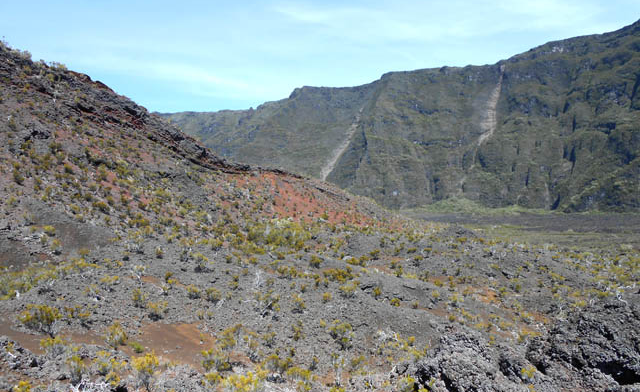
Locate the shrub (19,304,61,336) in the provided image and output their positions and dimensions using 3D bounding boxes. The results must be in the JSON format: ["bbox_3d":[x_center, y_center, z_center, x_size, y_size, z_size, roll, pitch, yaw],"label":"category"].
[{"bbox_3d":[-10.465,4.645,17.934,1.554,1.149,1.430,0,0,0],"label":"shrub"}]

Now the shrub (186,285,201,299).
[{"bbox_3d":[-6.435,4.858,24.452,0.710,0.689,0.653,0,0,0],"label":"shrub"}]

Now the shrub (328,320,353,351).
[{"bbox_3d":[0.693,4.717,16.253,0.808,0.979,0.743,0,0,0],"label":"shrub"}]

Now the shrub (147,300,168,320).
[{"bbox_3d":[-6.816,4.802,20.162,0.919,0.810,0.845,0,0,0],"label":"shrub"}]

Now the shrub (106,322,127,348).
[{"bbox_3d":[-7.002,4.743,16.460,0.750,0.926,0.690,0,0,0],"label":"shrub"}]

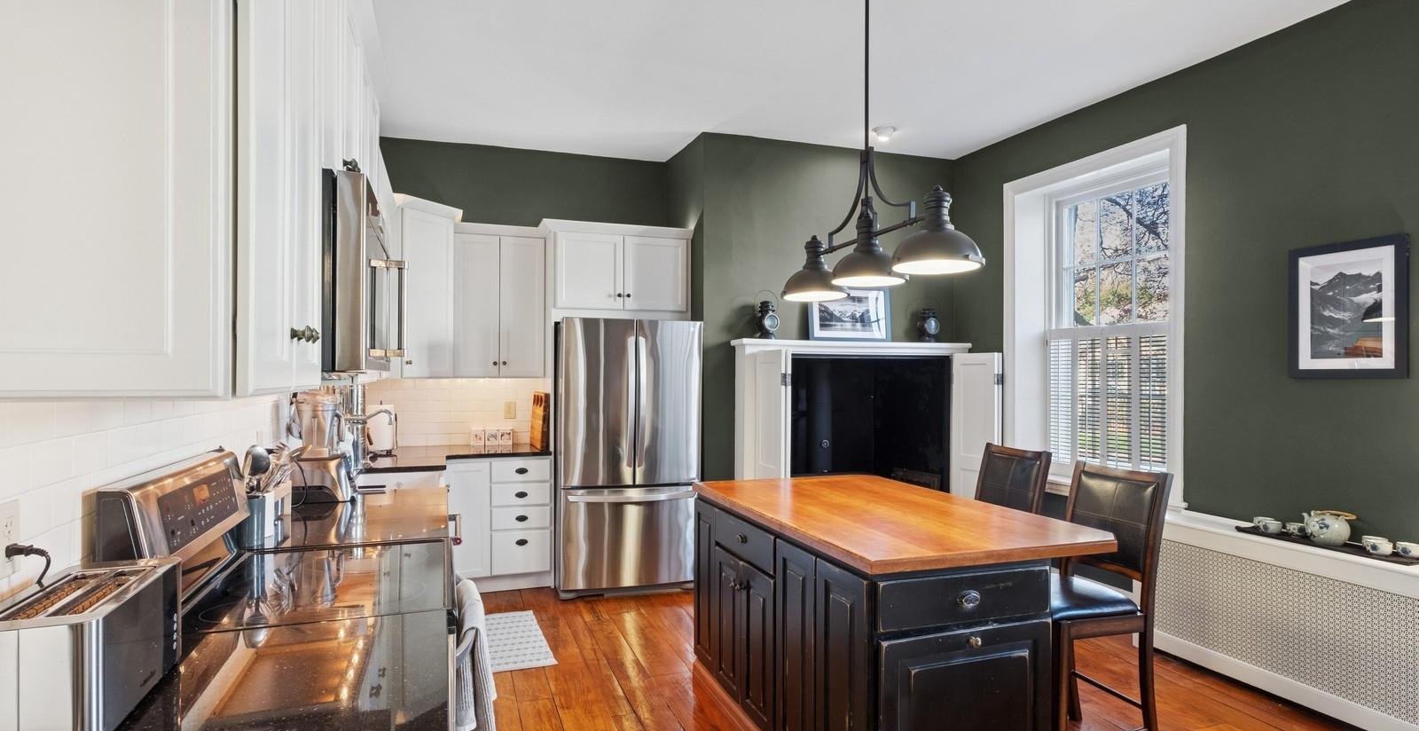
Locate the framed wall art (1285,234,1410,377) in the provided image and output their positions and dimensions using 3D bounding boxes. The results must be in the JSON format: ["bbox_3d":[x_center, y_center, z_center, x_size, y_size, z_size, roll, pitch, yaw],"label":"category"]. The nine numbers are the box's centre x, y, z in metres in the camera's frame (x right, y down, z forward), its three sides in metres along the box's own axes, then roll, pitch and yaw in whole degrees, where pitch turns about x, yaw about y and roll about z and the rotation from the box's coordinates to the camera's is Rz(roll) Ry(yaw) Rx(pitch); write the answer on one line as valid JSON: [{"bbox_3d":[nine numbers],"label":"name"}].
[{"bbox_3d":[2.713,-0.237,3.030,0.040,0.580,0.415,0,0,-20],"label":"framed wall art"}]

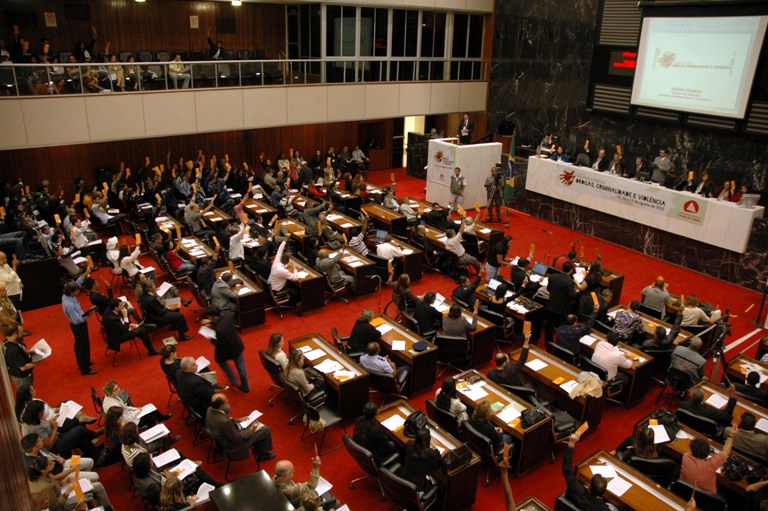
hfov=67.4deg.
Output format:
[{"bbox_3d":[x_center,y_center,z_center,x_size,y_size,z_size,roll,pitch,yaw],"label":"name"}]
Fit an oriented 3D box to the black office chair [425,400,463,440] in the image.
[{"bbox_3d":[1.046,2.489,8.473,0.640,0.840,0.600,-17,27,-40],"label":"black office chair"}]

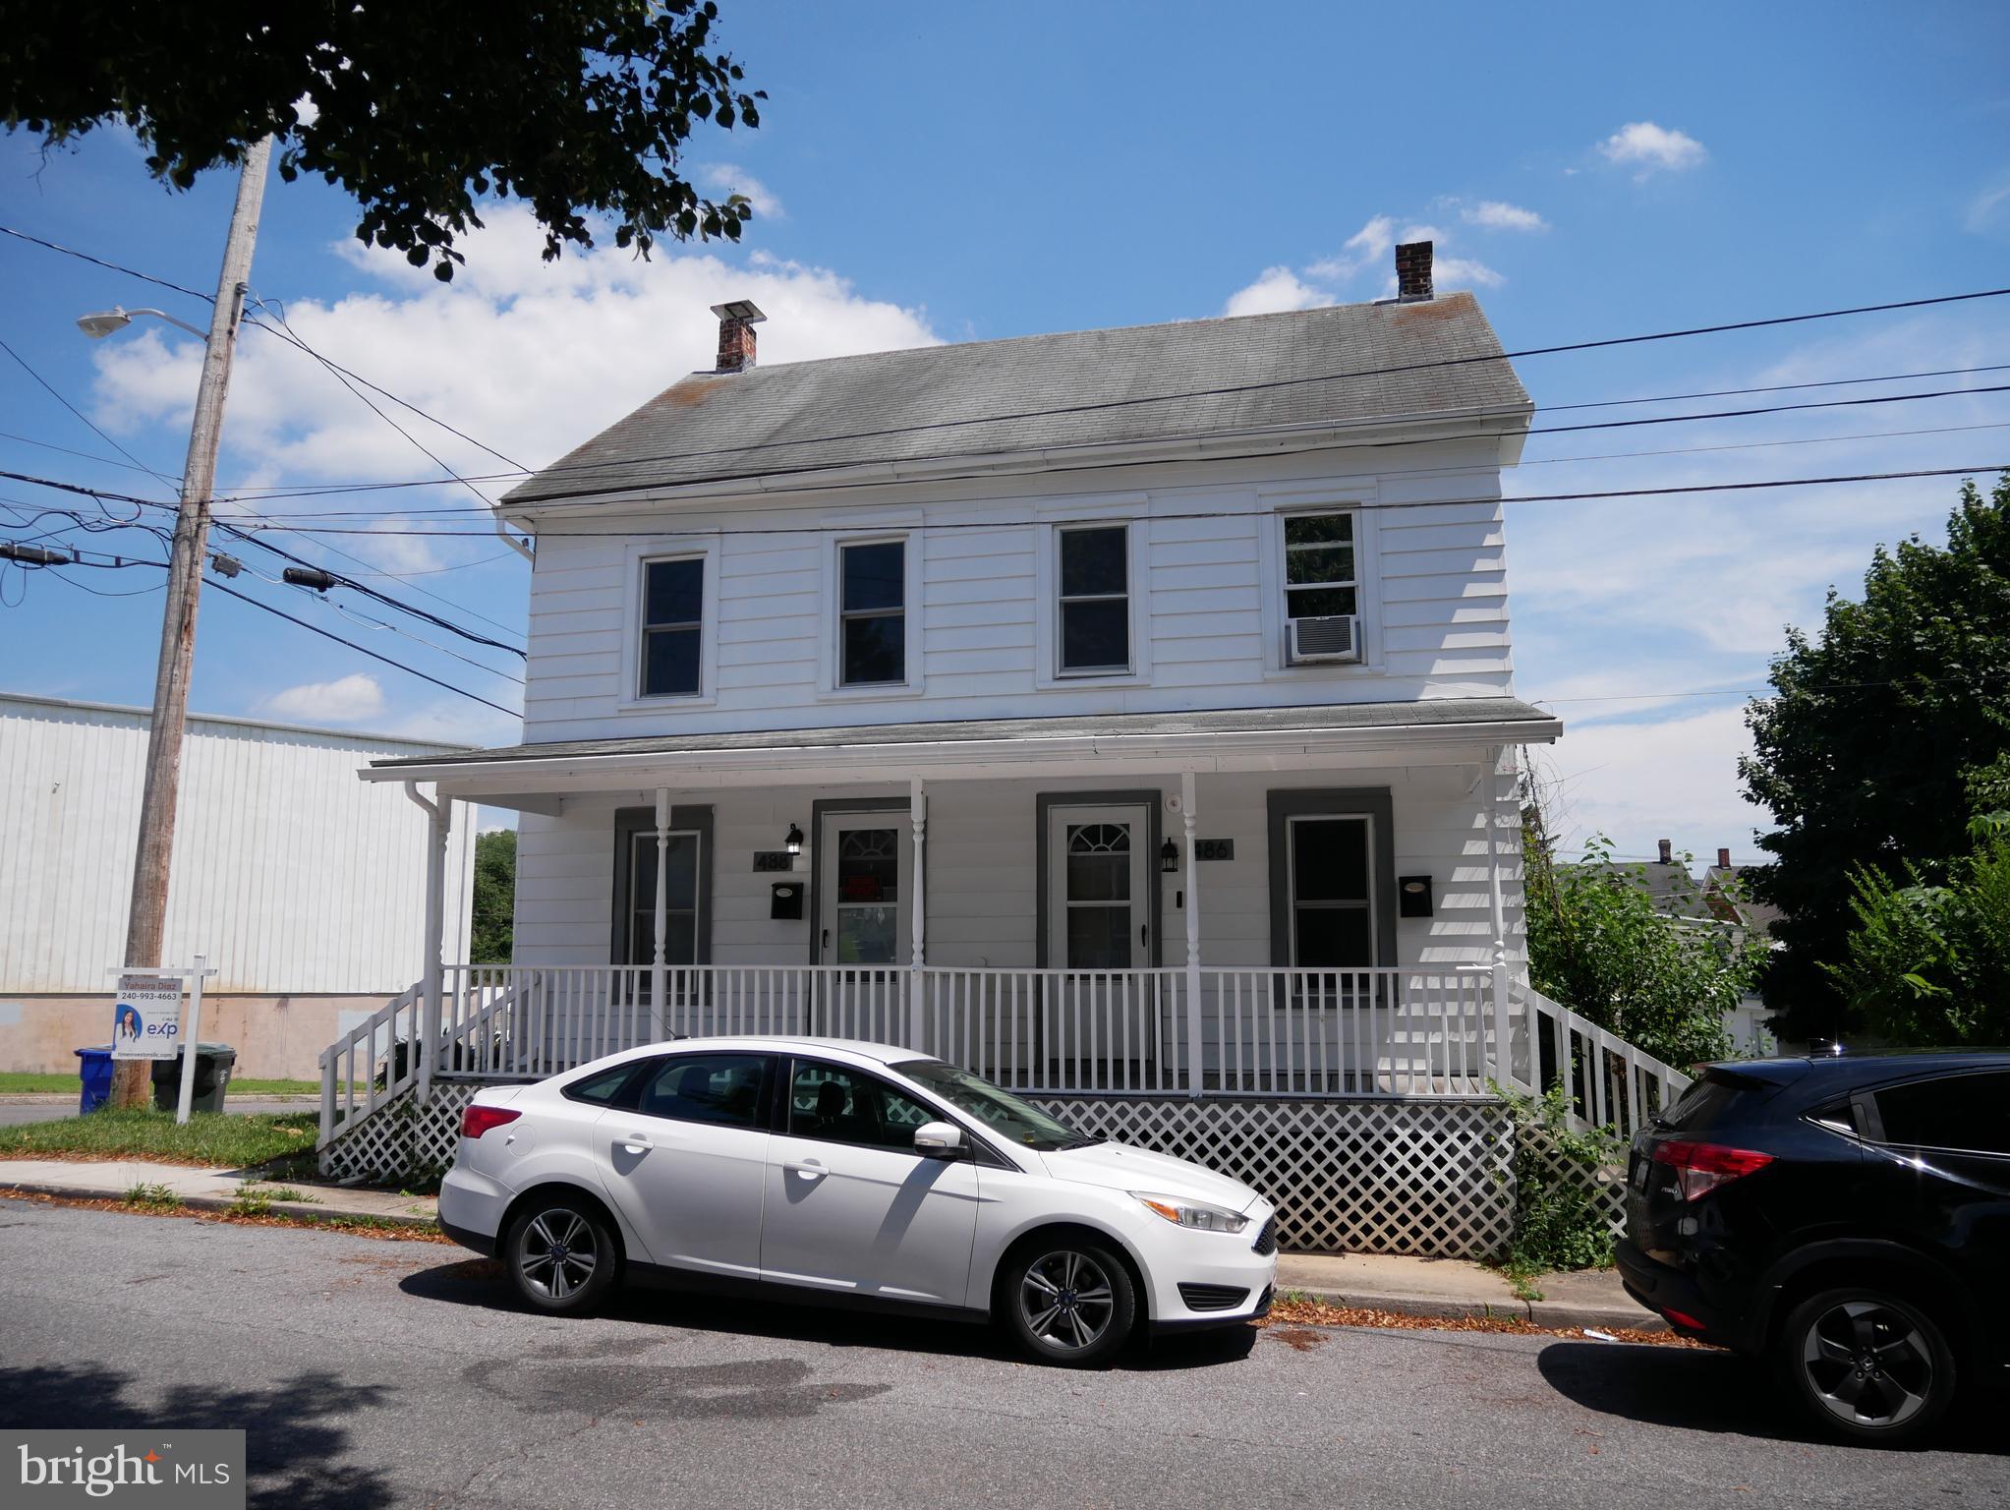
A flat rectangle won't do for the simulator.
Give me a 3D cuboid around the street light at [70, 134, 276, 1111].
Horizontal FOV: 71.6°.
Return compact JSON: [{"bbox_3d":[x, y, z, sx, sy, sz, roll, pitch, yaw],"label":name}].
[{"bbox_3d":[-9.180,-1.700,14.626,2.050,10.550,0.360,0,-7,14],"label":"street light"}]

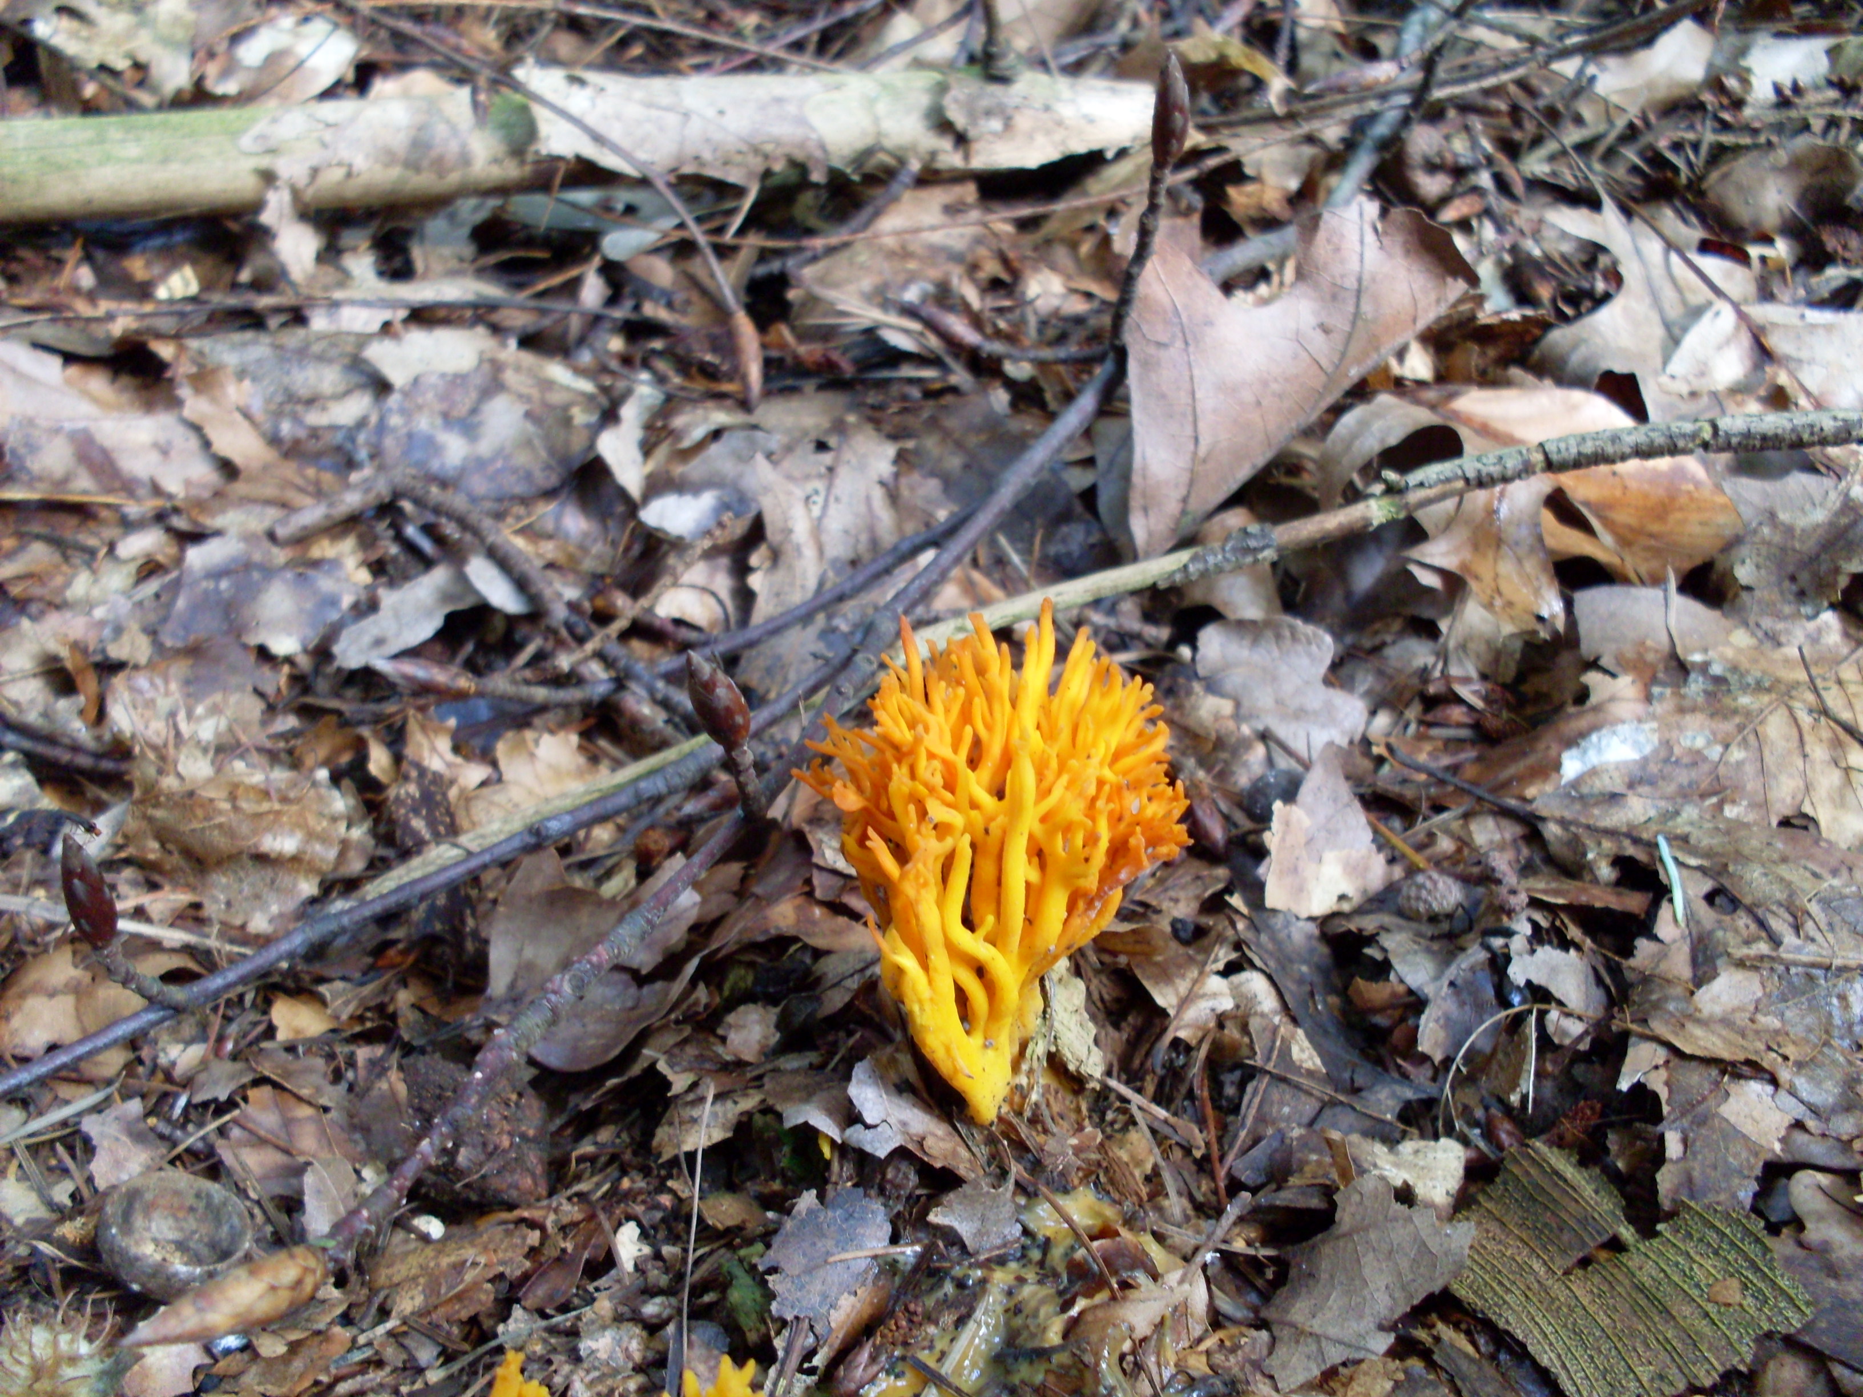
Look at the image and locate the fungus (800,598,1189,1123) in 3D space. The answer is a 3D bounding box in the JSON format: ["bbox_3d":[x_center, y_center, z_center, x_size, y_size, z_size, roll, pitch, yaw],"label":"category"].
[{"bbox_3d":[0.007,0.022,0.226,0.042,0.063,0.039,0,37,0],"label":"fungus"}]

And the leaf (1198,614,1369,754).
[{"bbox_3d":[0.050,-0.002,0.295,0.021,0.007,0.025,-15,58,-10],"label":"leaf"}]

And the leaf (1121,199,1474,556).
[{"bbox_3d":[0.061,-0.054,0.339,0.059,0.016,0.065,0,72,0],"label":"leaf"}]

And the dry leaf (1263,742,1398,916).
[{"bbox_3d":[0.050,0.018,0.268,0.017,0.007,0.022,-18,73,-6],"label":"dry leaf"}]

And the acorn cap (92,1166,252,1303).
[{"bbox_3d":[-0.082,0.058,0.221,0.017,0.011,0.017,0,26,0],"label":"acorn cap"}]

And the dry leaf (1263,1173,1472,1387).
[{"bbox_3d":[0.044,0.062,0.215,0.014,0.007,0.029,29,52,26],"label":"dry leaf"}]

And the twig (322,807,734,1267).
[{"bbox_3d":[-0.045,0.036,0.242,0.007,0.007,0.075,20,47,24],"label":"twig"}]

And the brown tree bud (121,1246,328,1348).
[{"bbox_3d":[-0.074,0.063,0.215,0.021,0.005,0.005,-19,44,-22],"label":"brown tree bud"}]

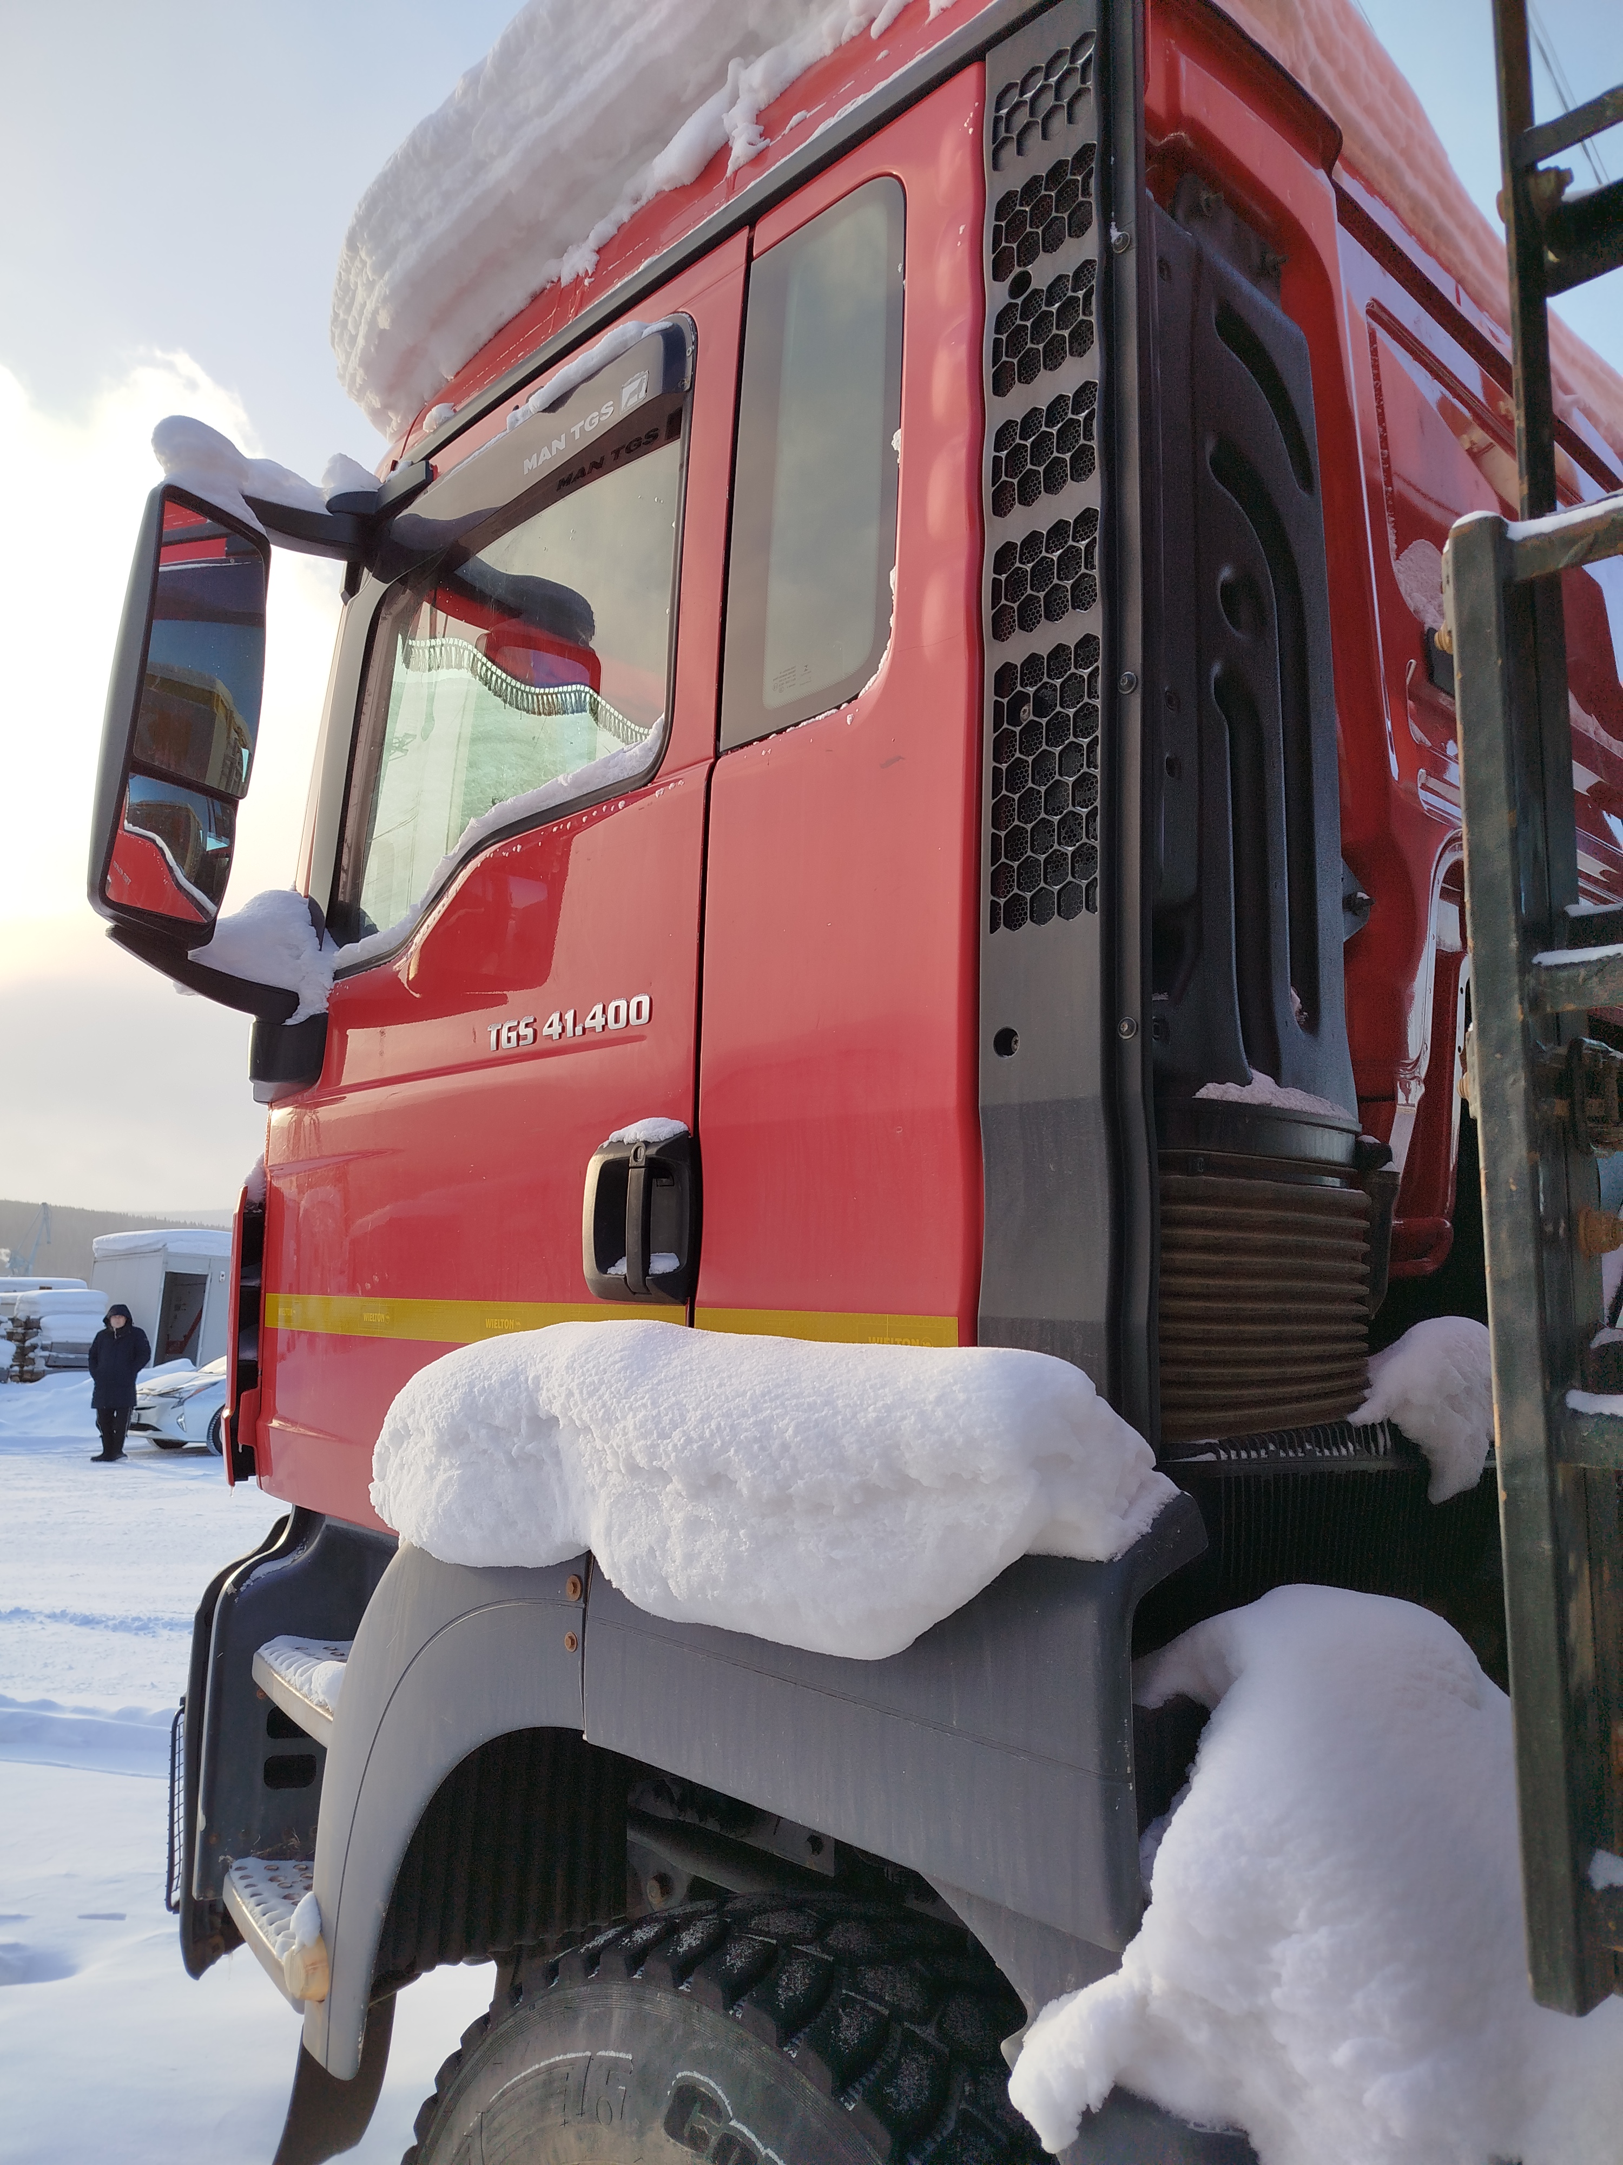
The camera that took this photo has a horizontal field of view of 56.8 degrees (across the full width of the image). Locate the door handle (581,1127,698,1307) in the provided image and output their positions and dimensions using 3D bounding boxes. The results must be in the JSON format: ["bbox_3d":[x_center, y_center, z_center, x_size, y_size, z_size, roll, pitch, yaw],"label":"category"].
[{"bbox_3d":[-0.183,0.153,1.693,0.060,0.186,0.206,6,-9,-45],"label":"door handle"}]

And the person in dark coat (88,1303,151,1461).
[{"bbox_3d":[-7.880,3.420,17.100,0.660,1.770,0.400,3,-7,-22],"label":"person in dark coat"}]

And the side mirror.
[{"bbox_3d":[-0.935,-0.521,2.182,0.120,0.590,0.205,3,-6,33],"label":"side mirror"}]

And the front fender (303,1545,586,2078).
[{"bbox_3d":[-0.349,0.828,1.750,0.200,0.683,0.546,6,-9,-45],"label":"front fender"}]

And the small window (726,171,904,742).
[{"bbox_3d":[-0.002,-0.673,1.639,0.030,0.565,0.279,10,-11,-44],"label":"small window"}]

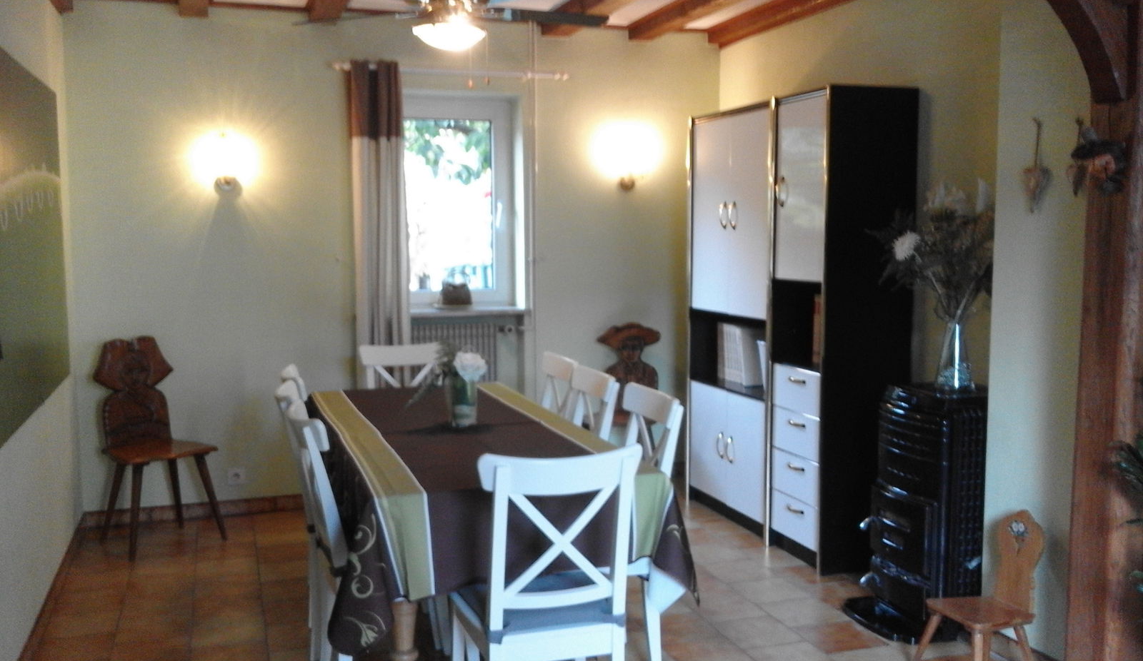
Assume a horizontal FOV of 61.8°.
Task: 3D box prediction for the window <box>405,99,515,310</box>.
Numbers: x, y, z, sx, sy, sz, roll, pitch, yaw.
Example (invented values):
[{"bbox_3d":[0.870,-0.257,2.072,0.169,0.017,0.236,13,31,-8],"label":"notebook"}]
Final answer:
[{"bbox_3d":[-0.682,-0.731,5.512,0.730,1.220,0.100,-2,6,-20],"label":"window"}]

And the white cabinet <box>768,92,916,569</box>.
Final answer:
[{"bbox_3d":[1.200,-0.004,4.319,0.445,2.078,0.446,-2,6,-20],"label":"white cabinet"}]

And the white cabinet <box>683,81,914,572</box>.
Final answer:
[{"bbox_3d":[1.067,-0.039,4.677,0.445,2.078,1.215,-2,6,-20],"label":"white cabinet"}]

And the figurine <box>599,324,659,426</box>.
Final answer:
[{"bbox_3d":[0.333,0.233,5.589,0.420,0.570,0.200,-1,6,-3],"label":"figurine"}]

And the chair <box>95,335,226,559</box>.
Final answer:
[{"bbox_3d":[-2.022,0.537,4.644,0.480,0.970,0.440,5,8,45],"label":"chair"}]

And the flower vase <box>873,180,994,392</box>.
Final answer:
[{"bbox_3d":[1.422,-0.171,3.617,0.410,0.790,0.430,-2,6,-20],"label":"flower vase"}]

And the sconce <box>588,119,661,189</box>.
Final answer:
[{"bbox_3d":[0.321,-1.008,5.535,0.360,0.380,0.200,-2,6,-20],"label":"sconce"}]

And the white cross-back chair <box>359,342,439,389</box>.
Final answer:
[{"bbox_3d":[-0.817,0.540,4.850,0.430,0.910,0.520,-2,6,-20],"label":"white cross-back chair"}]

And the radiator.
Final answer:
[{"bbox_3d":[-0.698,0.310,5.471,0.570,0.700,0.130,-2,6,-20],"label":"radiator"}]

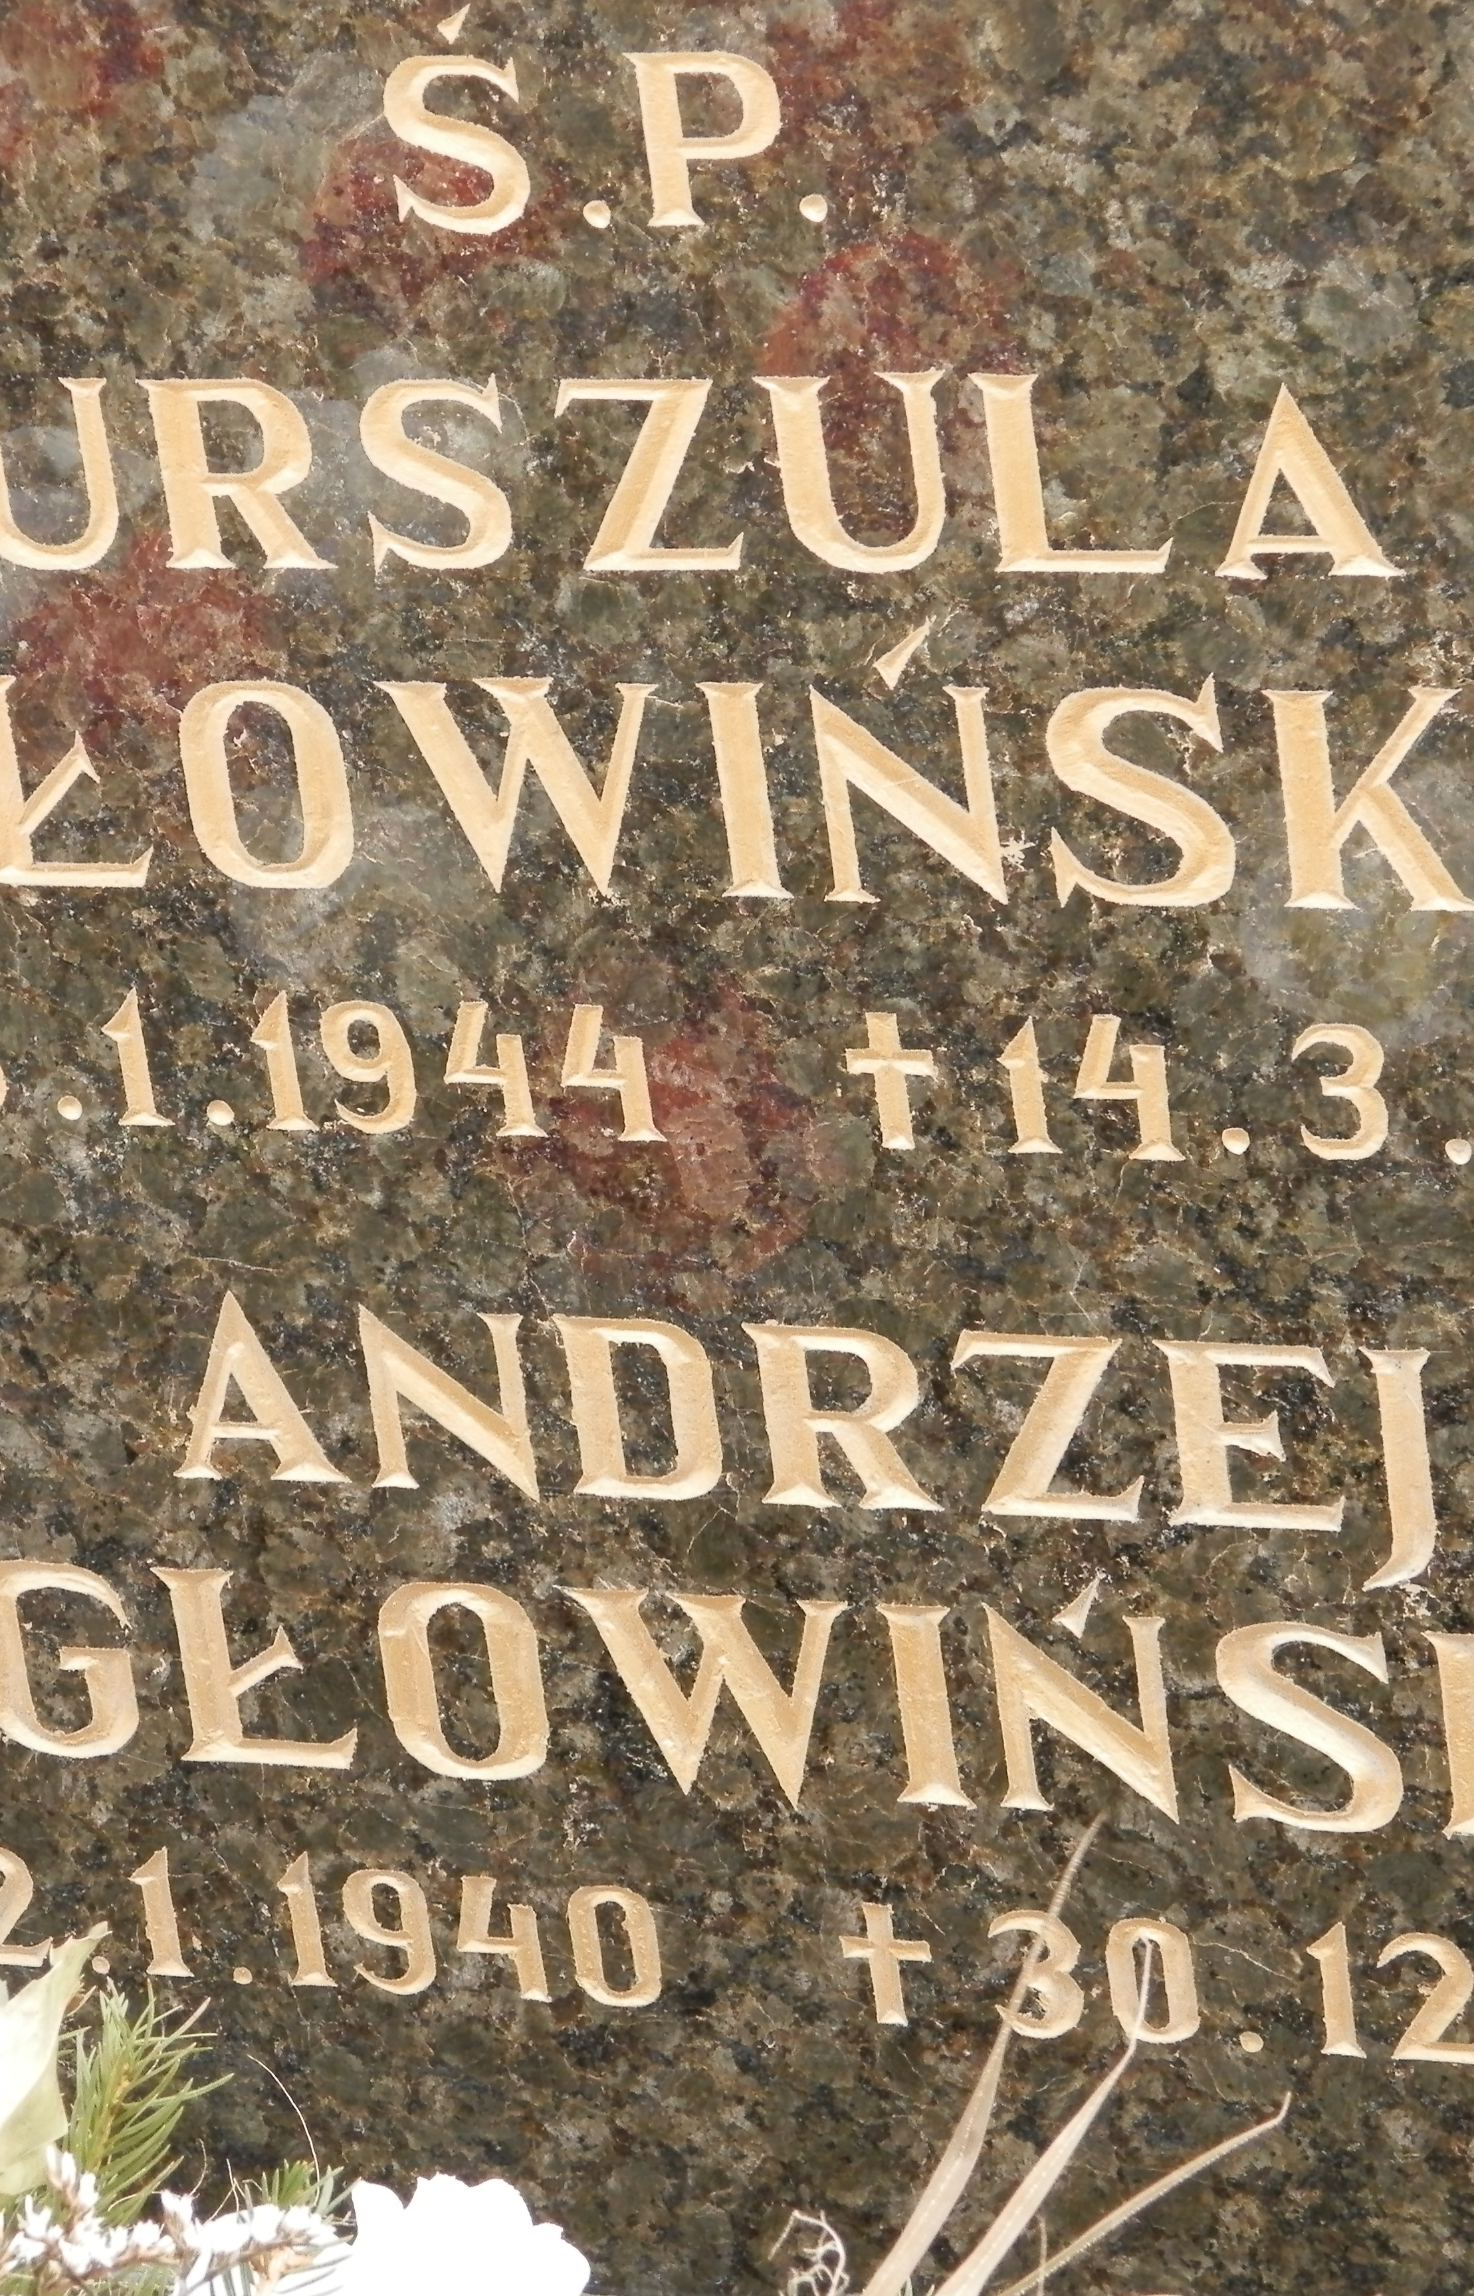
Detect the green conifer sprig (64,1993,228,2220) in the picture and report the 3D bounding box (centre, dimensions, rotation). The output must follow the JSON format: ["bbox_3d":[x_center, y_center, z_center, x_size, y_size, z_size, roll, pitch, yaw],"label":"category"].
[{"bbox_3d":[-0.135,0.218,2.130,0.036,0.046,0.028,-9,25,0],"label":"green conifer sprig"}]

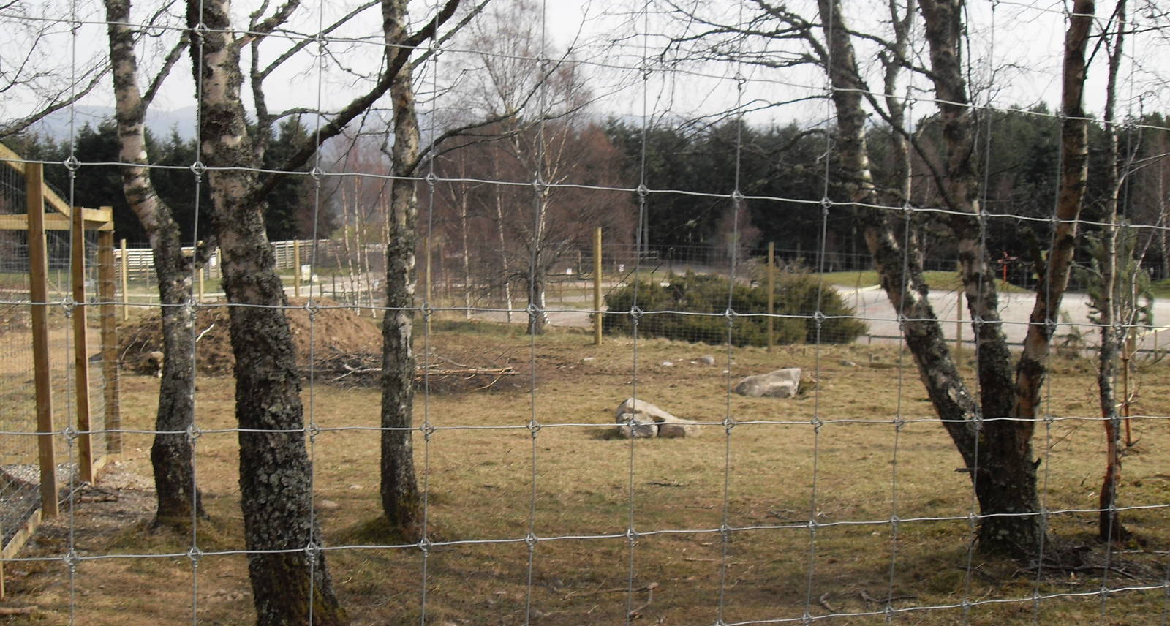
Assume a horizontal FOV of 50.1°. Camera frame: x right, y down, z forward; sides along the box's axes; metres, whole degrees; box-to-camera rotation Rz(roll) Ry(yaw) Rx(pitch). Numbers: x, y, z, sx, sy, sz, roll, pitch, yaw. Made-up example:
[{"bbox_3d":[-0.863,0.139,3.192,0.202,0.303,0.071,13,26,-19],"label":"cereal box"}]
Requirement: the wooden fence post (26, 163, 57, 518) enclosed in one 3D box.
[{"bbox_3d":[-3.098,0.157,7.140,0.090,2.010,0.085,-2,4,-11],"label":"wooden fence post"}]

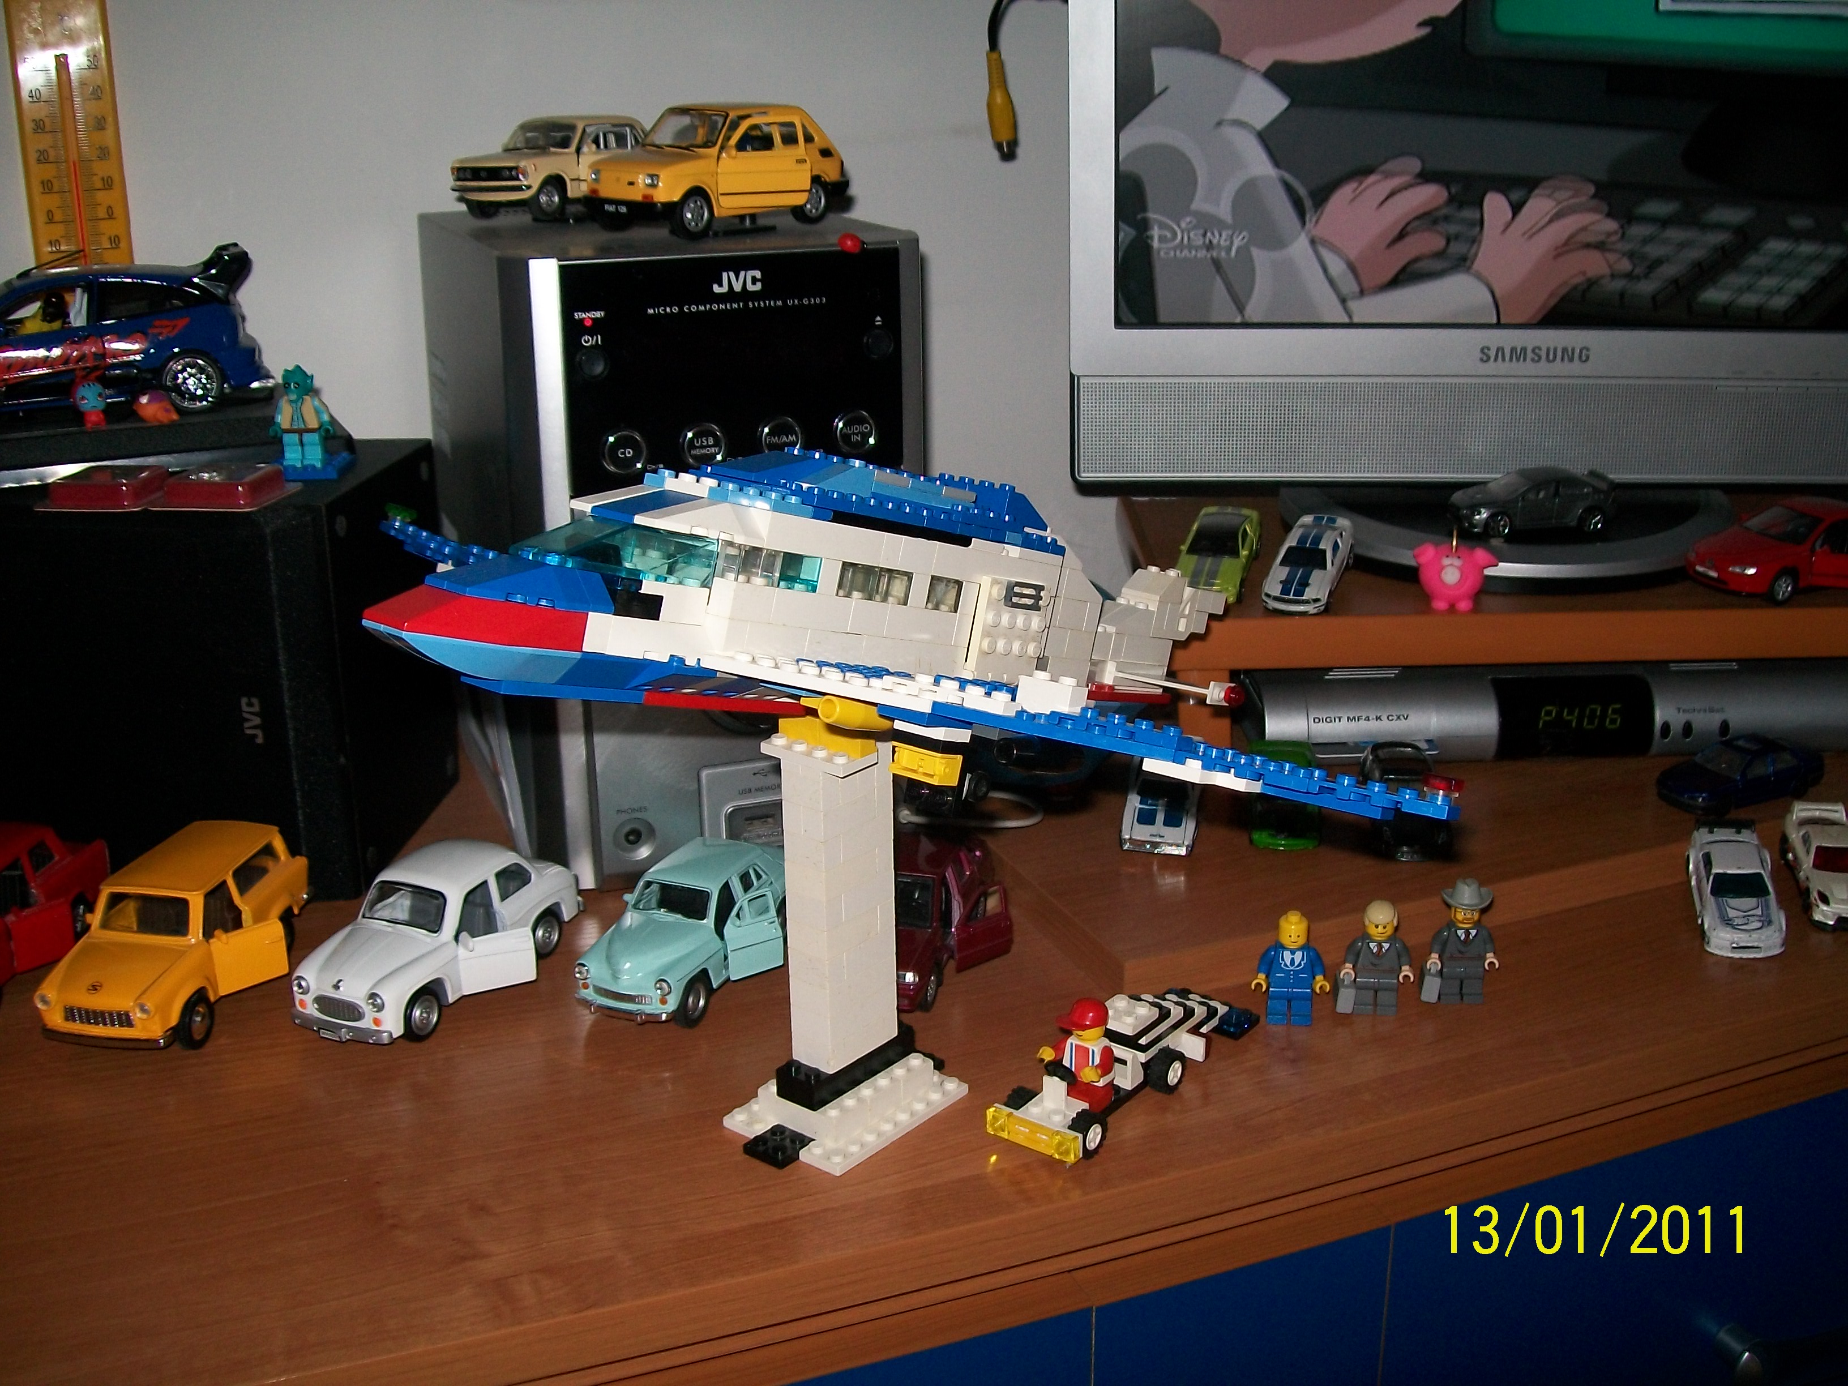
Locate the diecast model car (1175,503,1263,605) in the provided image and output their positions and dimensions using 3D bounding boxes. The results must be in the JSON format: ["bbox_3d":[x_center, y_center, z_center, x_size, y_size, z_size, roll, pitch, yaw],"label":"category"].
[{"bbox_3d":[0.138,-0.065,0.905,0.032,0.021,0.077,5,31,18],"label":"diecast model car"}]

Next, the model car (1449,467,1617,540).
[{"bbox_3d":[0.299,-0.093,0.943,0.080,0.026,0.032,-4,17,-10],"label":"model car"}]

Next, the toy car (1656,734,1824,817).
[{"bbox_3d":[0.358,0.035,0.846,0.075,0.024,0.030,-8,18,-23],"label":"toy car"}]

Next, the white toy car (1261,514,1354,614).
[{"bbox_3d":[0.174,-0.058,0.872,0.031,0.021,0.074,9,27,19],"label":"white toy car"}]

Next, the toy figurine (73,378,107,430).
[{"bbox_3d":[-0.366,-0.127,0.841,0.014,0.022,0.013,-10,19,-28],"label":"toy figurine"}]

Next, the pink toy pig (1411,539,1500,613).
[{"bbox_3d":[0.238,-0.053,0.862,0.038,0.032,0.030,4,19,14],"label":"pink toy pig"}]

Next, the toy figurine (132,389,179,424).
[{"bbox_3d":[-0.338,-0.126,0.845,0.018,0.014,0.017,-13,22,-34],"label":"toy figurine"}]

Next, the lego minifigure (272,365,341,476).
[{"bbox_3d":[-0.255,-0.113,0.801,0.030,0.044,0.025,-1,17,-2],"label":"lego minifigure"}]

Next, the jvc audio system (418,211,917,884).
[{"bbox_3d":[-0.120,-0.084,0.875,0.157,0.253,0.242,-9,20,-22],"label":"jvc audio system"}]

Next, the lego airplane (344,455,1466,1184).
[{"bbox_3d":[-0.008,0.024,0.600,0.402,0.217,0.364,14,23,37],"label":"lego airplane"}]

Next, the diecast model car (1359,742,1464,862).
[{"bbox_3d":[0.207,0.046,0.816,0.032,0.024,0.074,2,17,9],"label":"diecast model car"}]

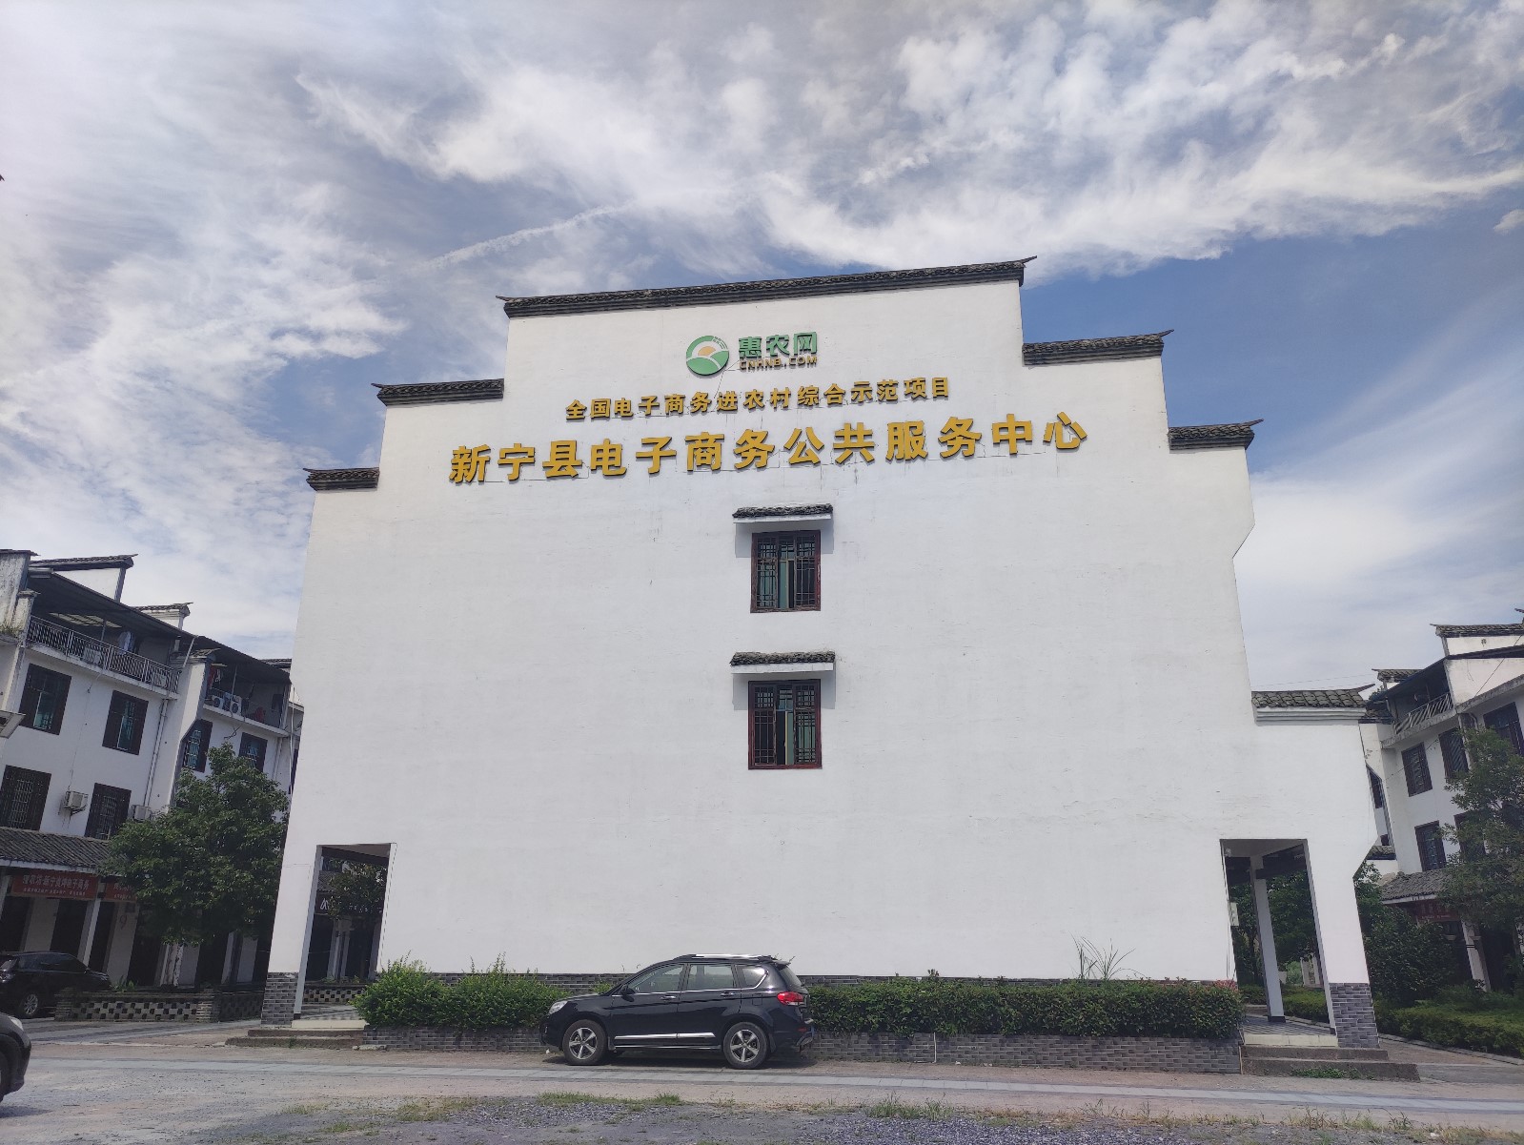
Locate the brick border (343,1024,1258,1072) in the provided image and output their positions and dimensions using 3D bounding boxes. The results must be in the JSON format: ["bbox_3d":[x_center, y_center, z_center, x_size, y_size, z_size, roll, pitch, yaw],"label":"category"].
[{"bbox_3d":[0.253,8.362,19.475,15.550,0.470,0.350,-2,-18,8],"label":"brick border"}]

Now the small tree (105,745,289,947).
[{"bbox_3d":[-14.504,7.298,28.612,4.500,5.800,4.500,-2,-18,8],"label":"small tree"}]

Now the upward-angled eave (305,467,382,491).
[{"bbox_3d":[-9.791,-2.182,25.705,1.880,0.650,0.680,-2,-18,8],"label":"upward-angled eave"}]

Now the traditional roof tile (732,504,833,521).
[{"bbox_3d":[0.469,-1.312,23.472,2.090,0.420,0.550,-2,-18,8],"label":"traditional roof tile"}]

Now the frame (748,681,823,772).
[{"bbox_3d":[0.467,3.102,22.359,1.500,1.820,0.140,-2,-18,8],"label":"frame"}]

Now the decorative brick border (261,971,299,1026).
[{"bbox_3d":[-9.600,8.563,22.124,0.660,1.000,0.280,-2,-18,8],"label":"decorative brick border"}]

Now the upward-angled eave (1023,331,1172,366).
[{"bbox_3d":[7.325,-4.866,24.048,3.130,0.680,0.680,-2,-18,8],"label":"upward-angled eave"}]

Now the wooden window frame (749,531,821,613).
[{"bbox_3d":[0.507,-0.002,22.913,1.450,1.760,0.130,-2,-18,8],"label":"wooden window frame"}]

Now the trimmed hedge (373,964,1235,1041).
[{"bbox_3d":[0.276,7.909,20.256,16.150,0.930,0.880,-2,-18,8],"label":"trimmed hedge"}]

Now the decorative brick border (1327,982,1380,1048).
[{"bbox_3d":[10.392,7.798,19.406,0.660,1.070,0.280,-2,-18,8],"label":"decorative brick border"}]

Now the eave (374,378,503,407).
[{"bbox_3d":[-7.517,-4.181,25.601,3.200,0.660,0.620,-2,-18,8],"label":"eave"}]

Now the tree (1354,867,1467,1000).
[{"bbox_3d":[15.165,8.939,26.382,2.650,3.700,2.600,-2,-18,8],"label":"tree"}]

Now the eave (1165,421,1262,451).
[{"bbox_3d":[9.254,-2.764,22.503,1.880,0.600,0.620,-2,-18,8],"label":"eave"}]

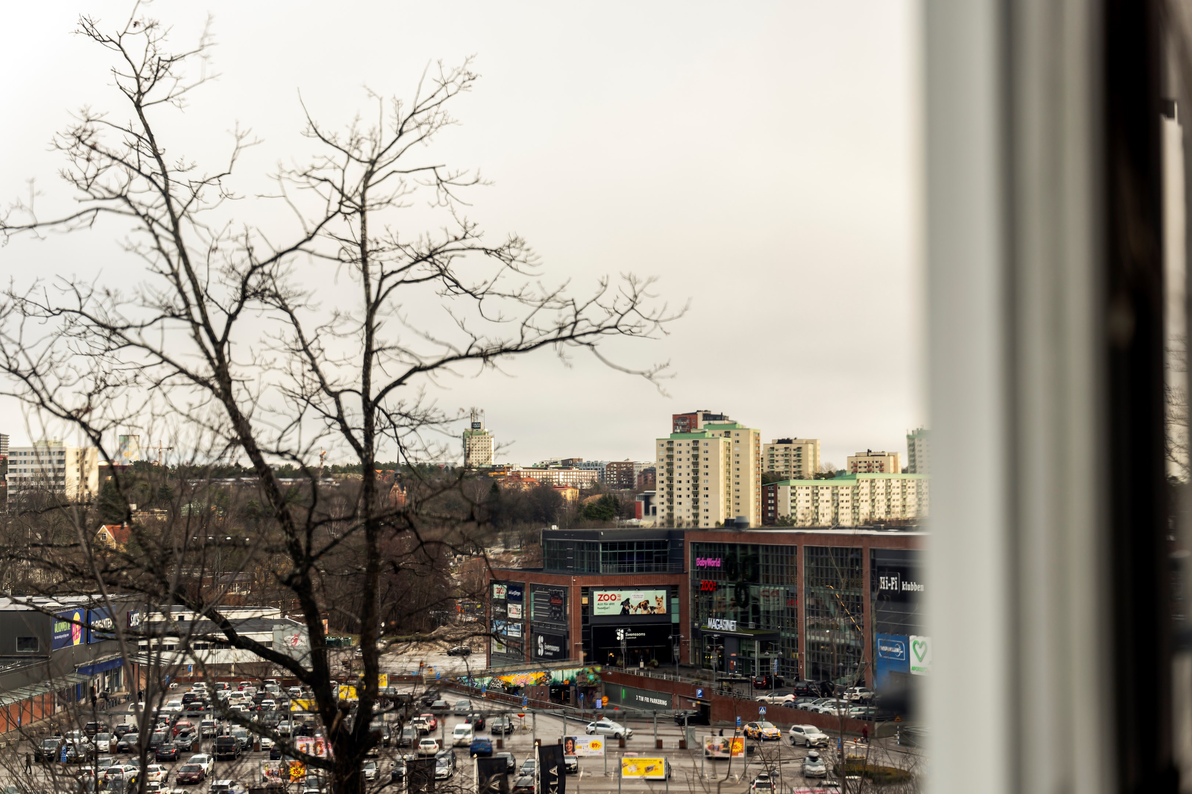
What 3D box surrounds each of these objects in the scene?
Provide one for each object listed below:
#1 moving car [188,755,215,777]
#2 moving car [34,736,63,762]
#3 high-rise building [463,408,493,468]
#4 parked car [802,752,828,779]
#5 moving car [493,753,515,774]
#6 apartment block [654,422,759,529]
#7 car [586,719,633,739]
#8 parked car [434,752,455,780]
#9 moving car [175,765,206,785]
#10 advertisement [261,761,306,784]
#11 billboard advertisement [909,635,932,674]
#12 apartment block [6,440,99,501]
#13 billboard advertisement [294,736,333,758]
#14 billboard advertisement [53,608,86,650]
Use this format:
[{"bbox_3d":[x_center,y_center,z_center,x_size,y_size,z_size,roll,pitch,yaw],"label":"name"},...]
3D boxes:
[{"bbox_3d":[-33.170,30.770,193.750,1.820,1.550,4.500,0,-3,-2],"label":"moving car"},{"bbox_3d":[-48.510,31.350,205.950,1.880,1.720,4.600,0,-3,-3],"label":"moving car"},{"bbox_3d":[-101.320,38.180,2000.000,25.000,52.000,18.000,-1,-3,5],"label":"high-rise building"},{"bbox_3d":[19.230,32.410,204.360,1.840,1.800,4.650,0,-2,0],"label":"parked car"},{"bbox_3d":[-7.720,30.730,195.100,1.800,1.450,4.450,0,-3,0],"label":"moving car"},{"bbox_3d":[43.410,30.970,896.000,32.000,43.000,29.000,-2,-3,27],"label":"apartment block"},{"bbox_3d":[1.300,32.490,227.000,4.600,1.480,1.800,-2,-3,29],"label":"car"},{"bbox_3d":[-12.720,30.530,191.020,1.780,1.520,4.350,0,-3,0],"label":"parked car"},{"bbox_3d":[-33.020,30.630,189.180,1.770,1.390,4.400,0,-3,-2],"label":"moving car"},{"bbox_3d":[-24.970,29.990,185.500,3.550,1.780,0.150,0,-2,-2],"label":"advertisement"},{"bbox_3d":[35.480,28.250,253.000,0.300,4.100,4.400,1,-3,-23],"label":"billboard advertisement"},{"bbox_3d":[-185.180,26.190,790.000,22.000,23.000,22.000,-1,-3,15],"label":"apartment block"},{"bbox_3d":[-24.650,30.650,203.000,3.550,1.780,0.150,0,-2,-2],"label":"billboard advertisement"},{"bbox_3d":[-62.310,27.410,273.990,0.300,4.250,14.000,0,-2,2],"label":"billboard advertisement"}]

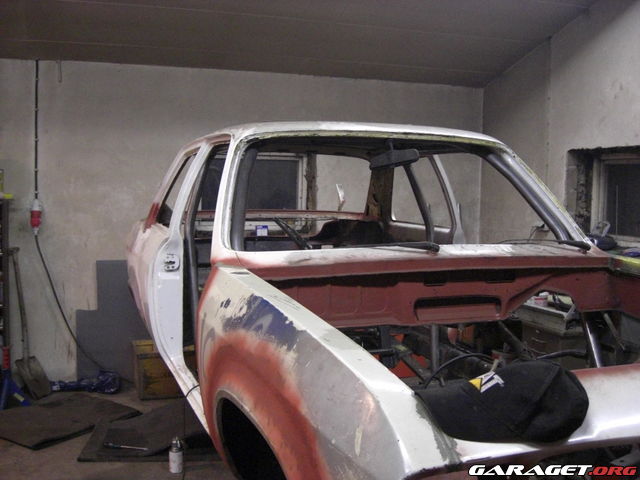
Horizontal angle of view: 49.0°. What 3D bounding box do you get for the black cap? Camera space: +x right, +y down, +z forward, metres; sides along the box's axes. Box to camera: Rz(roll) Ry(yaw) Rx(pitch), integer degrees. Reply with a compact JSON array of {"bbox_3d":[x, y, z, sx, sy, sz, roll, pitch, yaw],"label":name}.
[{"bbox_3d":[0.270,0.238,1.040,0.265,0.105,0.175,0,11,-17],"label":"black cap"}]

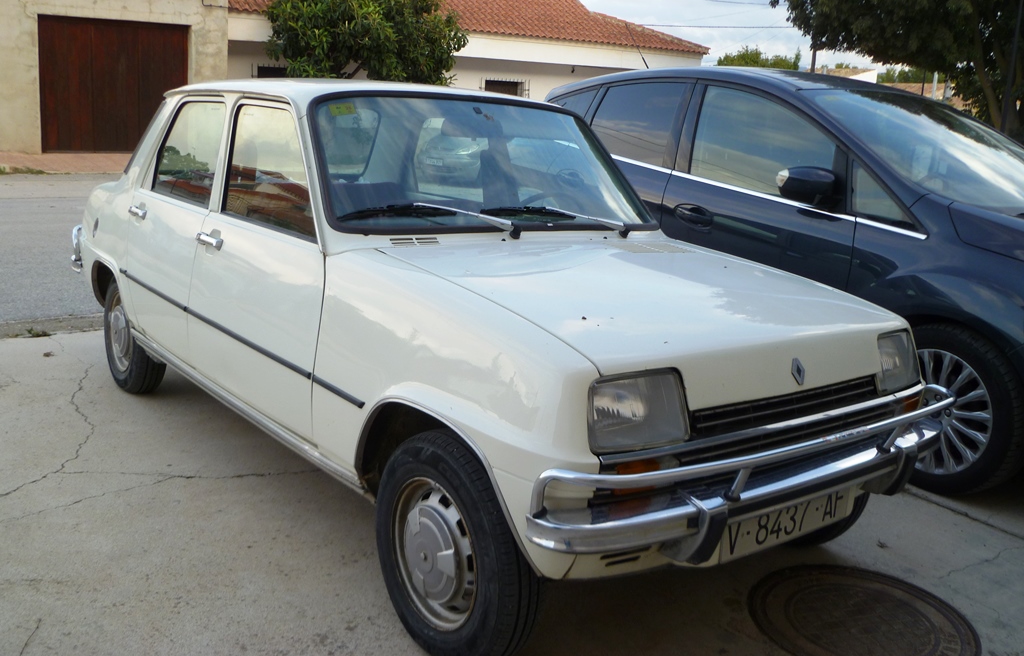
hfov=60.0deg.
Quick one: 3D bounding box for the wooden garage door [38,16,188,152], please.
[{"bbox_3d":[-8.320,-5.078,18.744,3.004,2.716,0.100,-6,14,-41],"label":"wooden garage door"}]

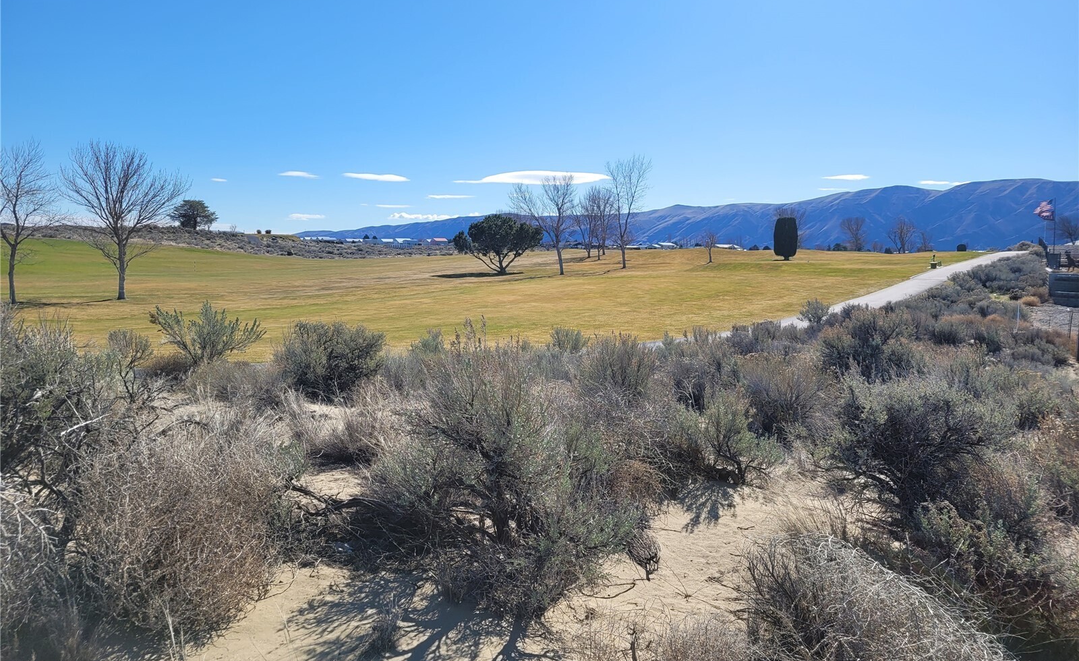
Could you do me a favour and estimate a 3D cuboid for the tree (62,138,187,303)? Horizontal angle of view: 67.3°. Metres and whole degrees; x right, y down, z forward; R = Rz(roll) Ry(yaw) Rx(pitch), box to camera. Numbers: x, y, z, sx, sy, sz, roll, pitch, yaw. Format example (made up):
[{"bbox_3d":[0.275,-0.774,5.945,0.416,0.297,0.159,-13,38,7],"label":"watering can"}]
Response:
[{"bbox_3d":[-23.010,-6.110,45.000,6.520,8.800,6.520,-3,7,-27],"label":"tree"}]

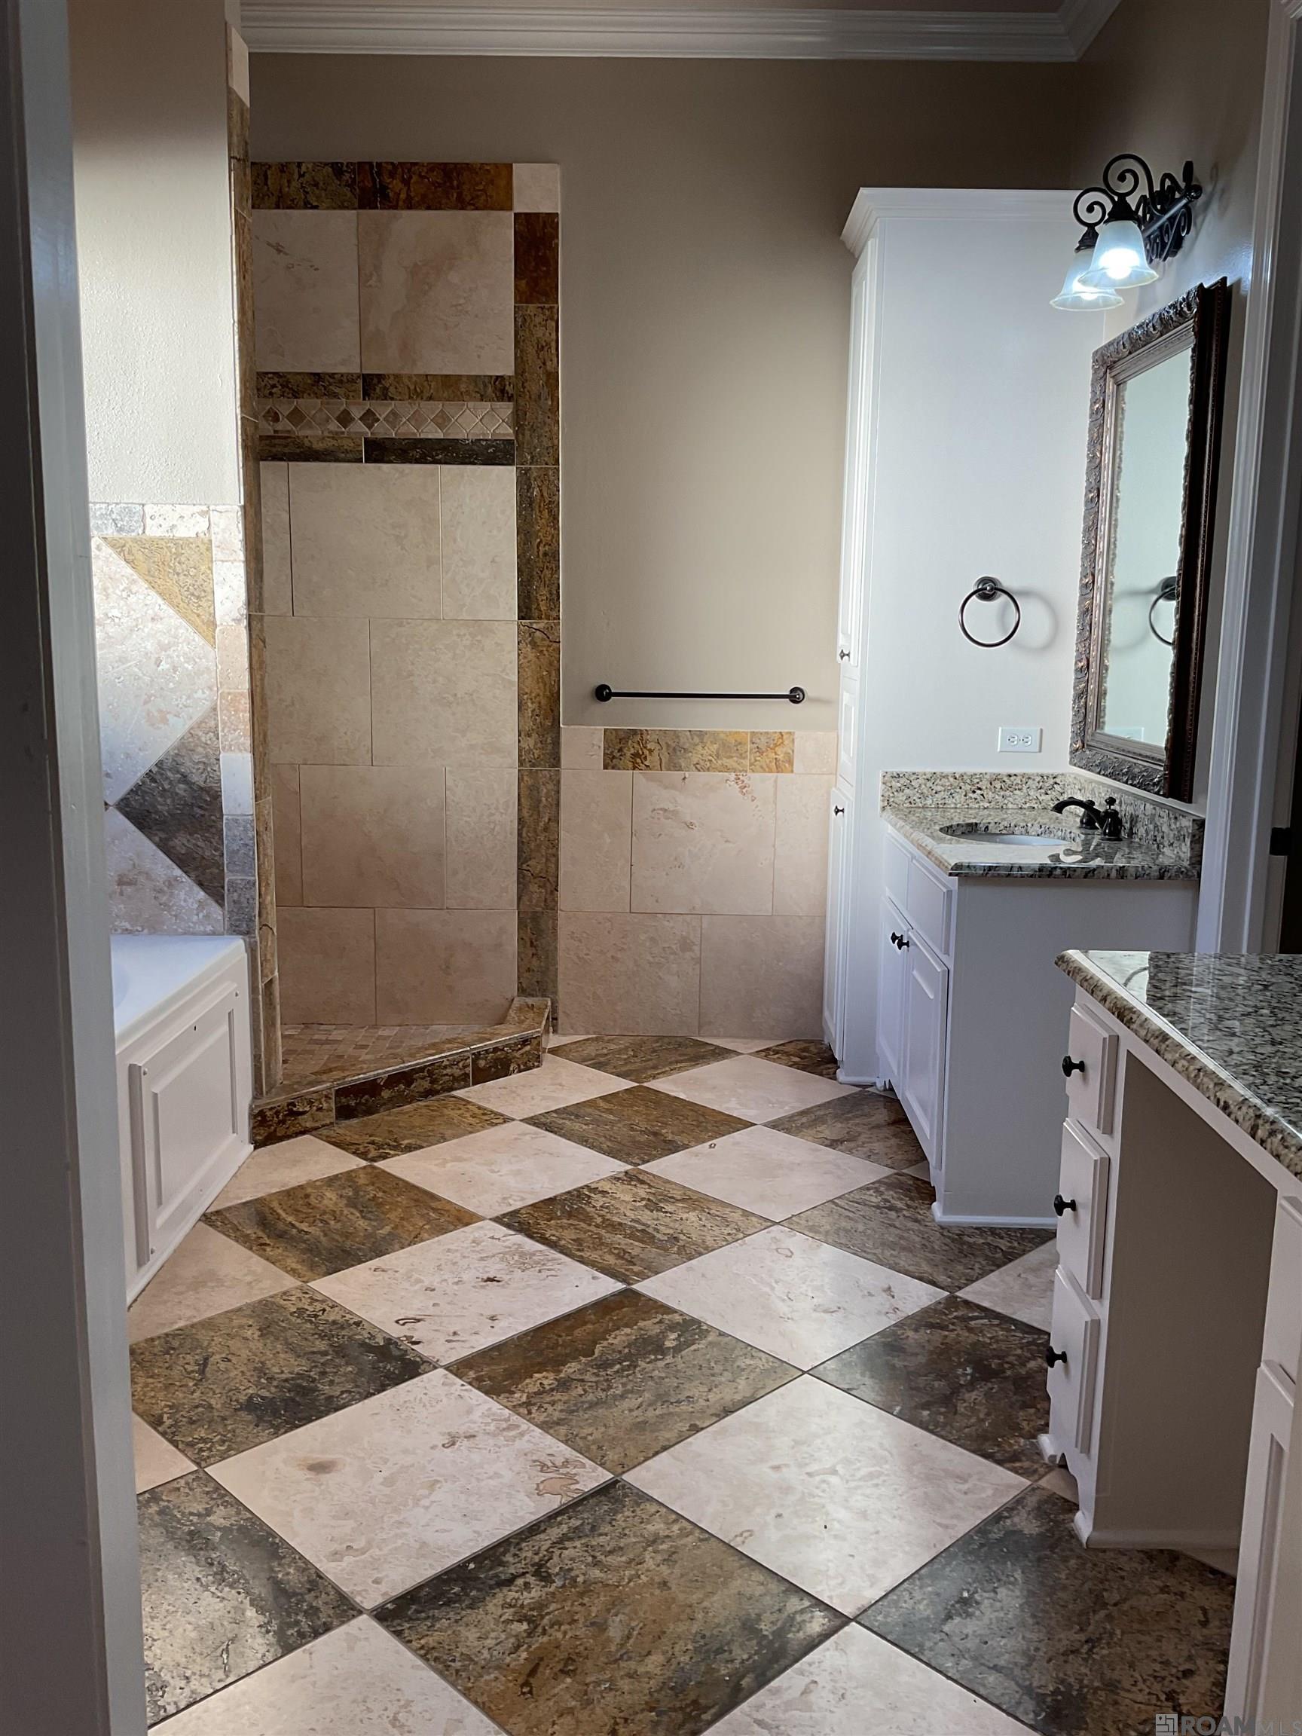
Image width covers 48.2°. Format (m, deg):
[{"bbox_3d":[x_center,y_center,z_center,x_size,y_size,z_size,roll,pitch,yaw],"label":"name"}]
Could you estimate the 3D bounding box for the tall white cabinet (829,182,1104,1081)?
[{"bbox_3d":[0.869,-0.604,4.221,0.664,2.433,0.508,1,10,1],"label":"tall white cabinet"}]

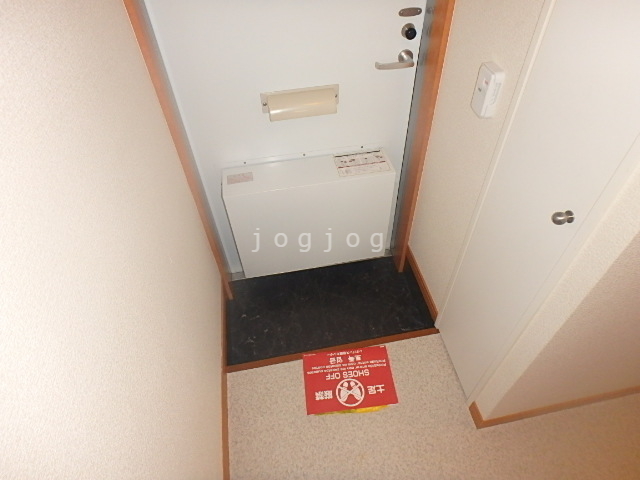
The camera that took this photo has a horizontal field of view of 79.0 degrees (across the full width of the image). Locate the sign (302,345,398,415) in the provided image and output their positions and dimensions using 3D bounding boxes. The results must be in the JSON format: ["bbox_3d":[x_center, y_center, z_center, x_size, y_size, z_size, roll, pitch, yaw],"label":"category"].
[{"bbox_3d":[0.099,0.474,1.330,0.299,0.010,0.211,-6,47,-3],"label":"sign"}]

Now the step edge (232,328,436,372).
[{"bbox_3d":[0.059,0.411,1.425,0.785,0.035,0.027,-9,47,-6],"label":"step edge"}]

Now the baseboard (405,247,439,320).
[{"bbox_3d":[0.419,0.167,1.602,0.012,0.060,0.360,-9,47,-6],"label":"baseboard"}]

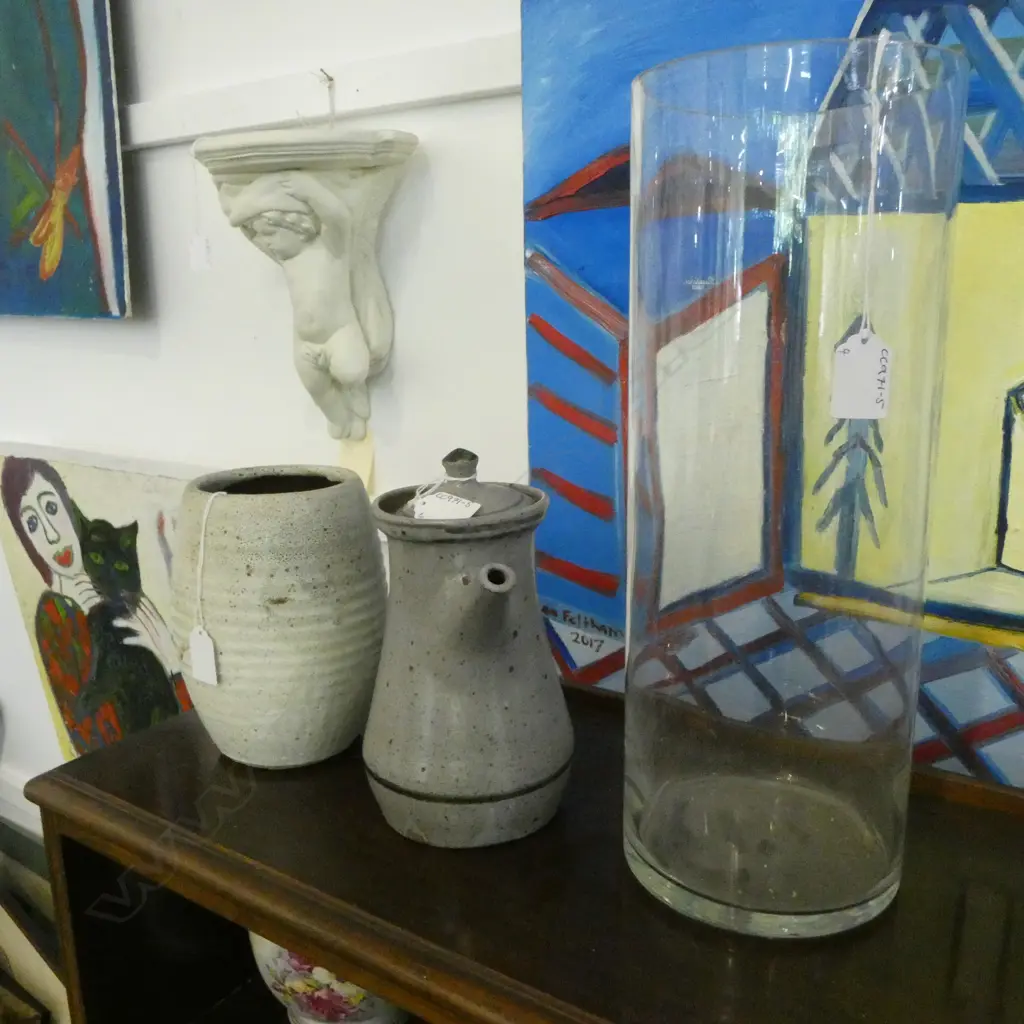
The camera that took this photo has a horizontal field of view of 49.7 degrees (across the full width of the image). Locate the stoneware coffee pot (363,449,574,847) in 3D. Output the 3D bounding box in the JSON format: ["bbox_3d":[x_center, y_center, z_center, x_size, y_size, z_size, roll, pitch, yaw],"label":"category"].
[{"bbox_3d":[-0.030,0.074,0.683,0.131,0.227,0.158,-4,13,-16],"label":"stoneware coffee pot"}]

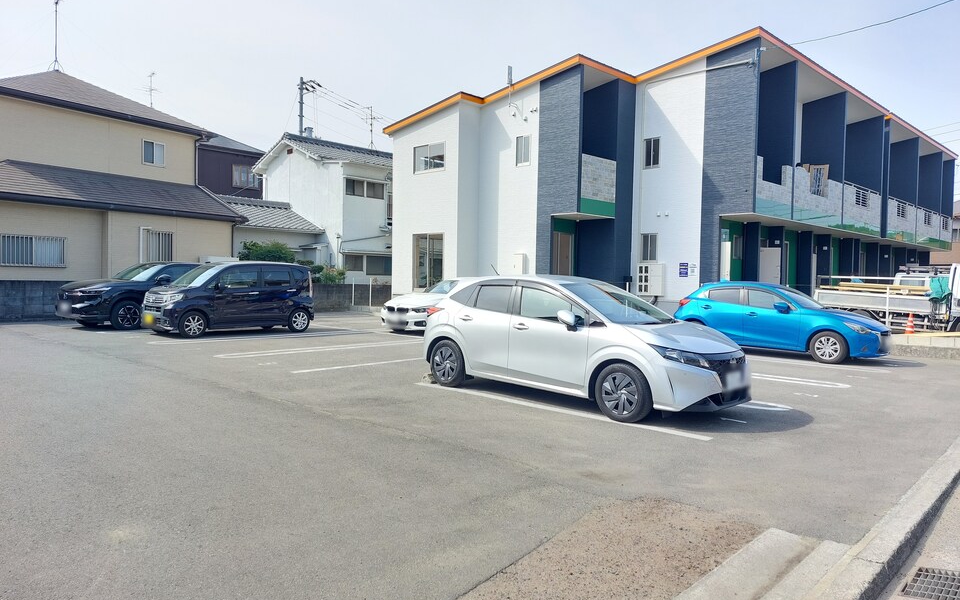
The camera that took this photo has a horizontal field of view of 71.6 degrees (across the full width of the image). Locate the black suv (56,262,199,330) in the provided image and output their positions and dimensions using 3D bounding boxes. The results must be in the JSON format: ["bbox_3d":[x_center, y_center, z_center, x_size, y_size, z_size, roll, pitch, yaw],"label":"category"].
[{"bbox_3d":[-7.996,-0.156,16.435,1.820,1.585,4.340,2,2,29],"label":"black suv"}]

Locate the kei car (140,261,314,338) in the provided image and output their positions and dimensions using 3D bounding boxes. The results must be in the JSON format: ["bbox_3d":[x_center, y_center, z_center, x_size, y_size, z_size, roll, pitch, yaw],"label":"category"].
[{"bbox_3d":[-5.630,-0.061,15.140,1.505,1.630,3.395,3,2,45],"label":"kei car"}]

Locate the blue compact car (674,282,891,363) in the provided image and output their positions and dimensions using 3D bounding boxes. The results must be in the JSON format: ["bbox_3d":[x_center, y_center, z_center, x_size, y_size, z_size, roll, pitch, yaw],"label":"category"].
[{"bbox_3d":[6.149,0.375,13.798,4.060,1.500,1.725,2,2,41],"label":"blue compact car"}]

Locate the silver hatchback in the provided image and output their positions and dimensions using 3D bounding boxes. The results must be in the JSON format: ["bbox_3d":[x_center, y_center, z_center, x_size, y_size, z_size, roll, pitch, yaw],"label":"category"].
[{"bbox_3d":[1.169,0.458,8.429,4.045,1.520,1.725,3,2,42],"label":"silver hatchback"}]

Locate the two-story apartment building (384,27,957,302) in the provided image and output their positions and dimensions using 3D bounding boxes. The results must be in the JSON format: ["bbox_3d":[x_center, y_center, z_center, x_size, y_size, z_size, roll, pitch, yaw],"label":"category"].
[{"bbox_3d":[11.185,-3.801,30.631,29.600,8.470,12.550,-1,2,-44],"label":"two-story apartment building"}]

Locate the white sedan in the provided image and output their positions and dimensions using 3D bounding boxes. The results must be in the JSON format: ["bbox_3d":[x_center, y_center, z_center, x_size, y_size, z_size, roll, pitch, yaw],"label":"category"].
[{"bbox_3d":[-0.408,0.089,17.274,1.840,1.430,4.640,3,2,43],"label":"white sedan"}]

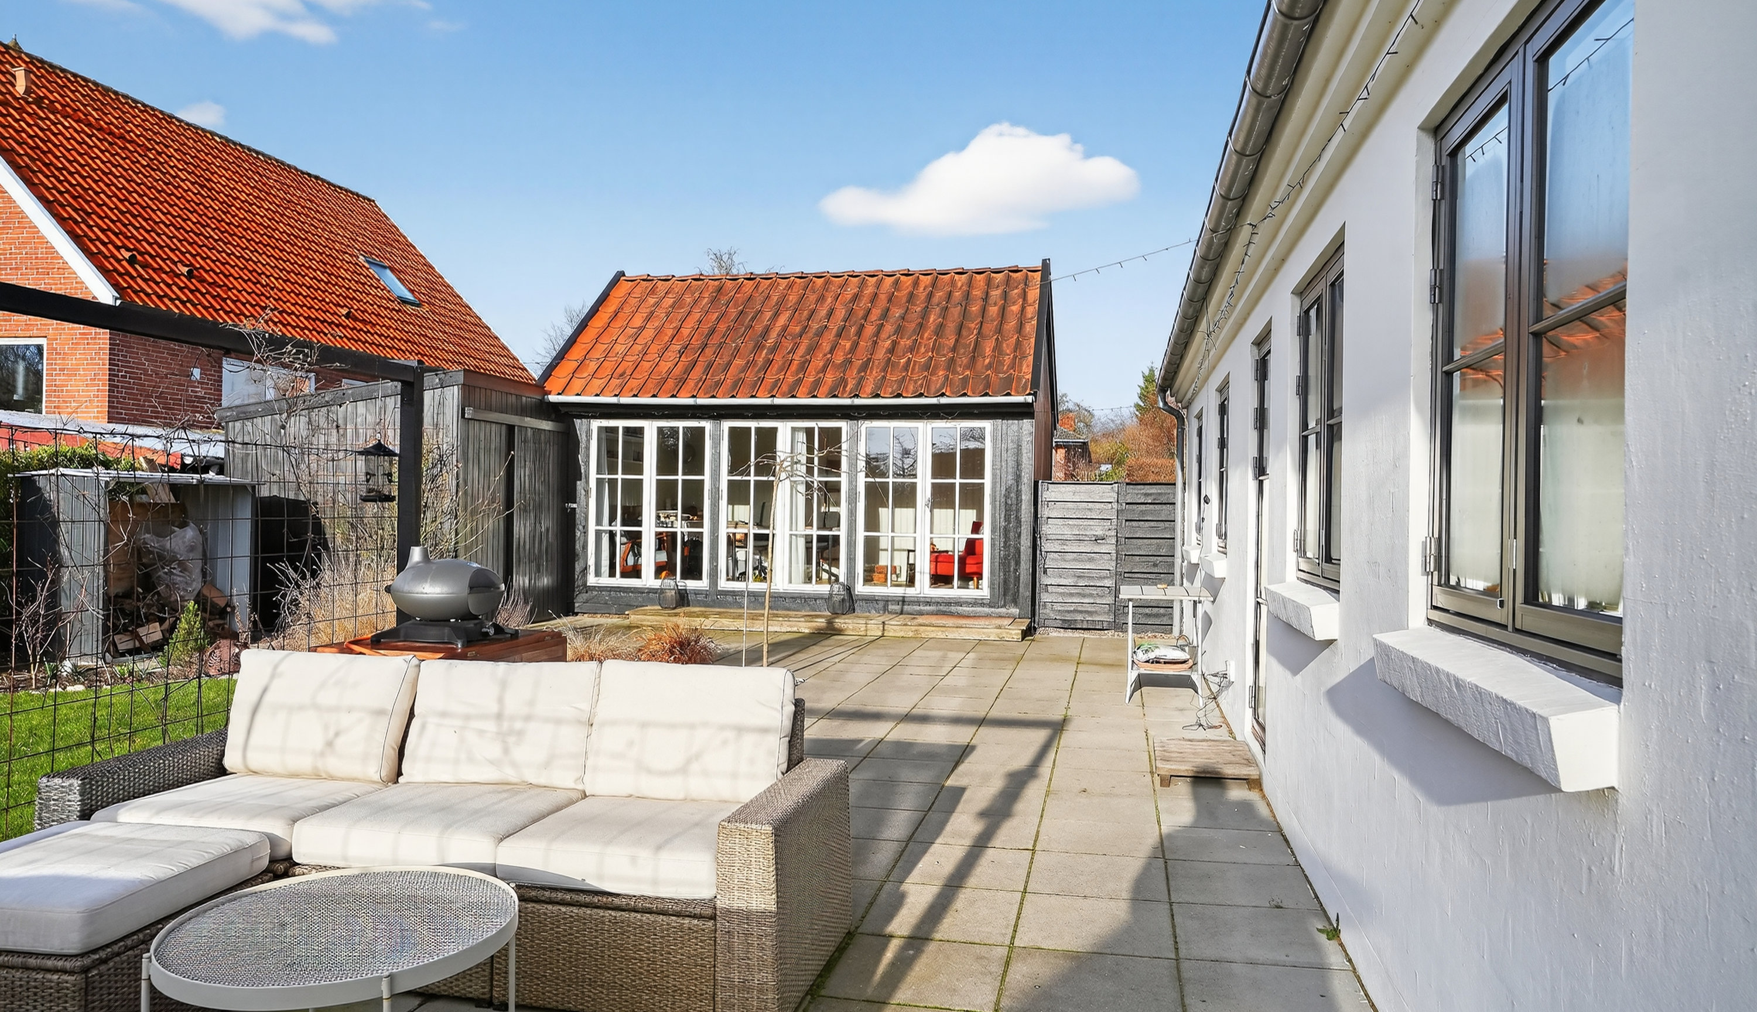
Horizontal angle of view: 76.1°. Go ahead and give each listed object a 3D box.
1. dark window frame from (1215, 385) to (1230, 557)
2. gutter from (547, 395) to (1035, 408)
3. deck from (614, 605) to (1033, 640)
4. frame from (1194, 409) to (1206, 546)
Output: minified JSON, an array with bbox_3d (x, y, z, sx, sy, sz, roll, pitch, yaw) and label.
[{"bbox_3d":[2.345,-0.235,7.476,0.100,1.140,1.050,1,0,12],"label":"dark window frame"},{"bbox_3d":[-1.010,-1.120,11.919,5.300,0.100,0.120,1,0,8],"label":"gutter"},{"bbox_3d":[-0.489,1.240,11.752,4.040,0.120,0.870,1,0,8],"label":"deck"},{"bbox_3d":[2.799,-0.218,9.626,0.100,1.140,1.050,1,0,12],"label":"frame"}]

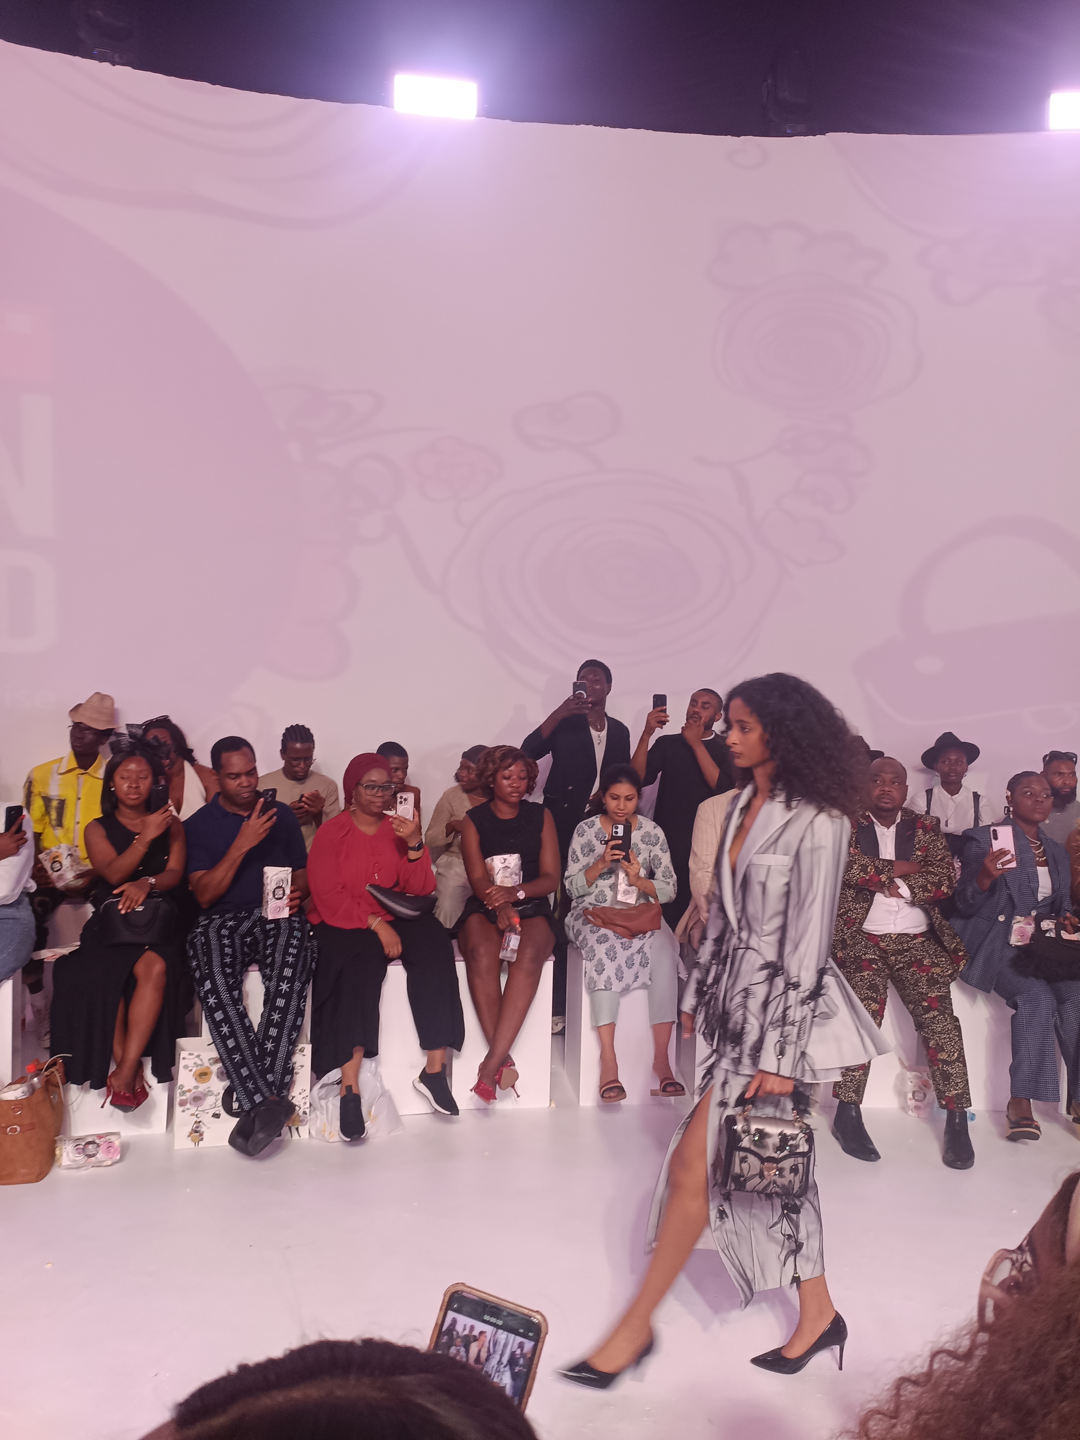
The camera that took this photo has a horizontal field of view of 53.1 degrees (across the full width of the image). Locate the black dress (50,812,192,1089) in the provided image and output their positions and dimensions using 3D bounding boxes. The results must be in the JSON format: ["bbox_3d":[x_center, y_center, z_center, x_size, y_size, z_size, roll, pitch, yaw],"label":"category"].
[{"bbox_3d":[-1.587,0.852,4.097,0.500,0.950,0.620,1,3,-10],"label":"black dress"}]

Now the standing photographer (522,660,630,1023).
[{"bbox_3d":[0.179,0.655,5.300,0.540,1.860,0.480,1,2,-10],"label":"standing photographer"}]

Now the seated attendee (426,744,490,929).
[{"bbox_3d":[-0.328,0.828,5.306,0.510,1.390,0.750,2,3,0],"label":"seated attendee"}]

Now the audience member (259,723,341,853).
[{"bbox_3d":[-1.179,0.769,5.234,0.500,1.470,0.750,1,3,-8],"label":"audience member"}]

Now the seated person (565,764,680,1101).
[{"bbox_3d":[0.341,0.870,4.580,0.490,1.350,0.630,1,2,-3],"label":"seated person"}]

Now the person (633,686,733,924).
[{"bbox_3d":[0.725,0.724,5.300,0.540,1.750,0.450,2,2,12],"label":"person"}]

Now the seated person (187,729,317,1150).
[{"bbox_3d":[-1.129,0.839,4.250,0.530,1.500,0.740,1,2,-8],"label":"seated person"}]

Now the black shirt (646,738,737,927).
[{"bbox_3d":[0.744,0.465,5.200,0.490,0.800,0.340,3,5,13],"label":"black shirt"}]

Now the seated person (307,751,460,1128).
[{"bbox_3d":[-0.639,0.847,4.376,0.600,1.400,0.740,1,3,-9],"label":"seated person"}]

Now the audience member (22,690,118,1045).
[{"bbox_3d":[-2.167,0.679,5.100,0.530,1.610,0.760,1,3,-10],"label":"audience member"}]

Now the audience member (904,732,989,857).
[{"bbox_3d":[1.966,0.840,5.200,0.460,1.530,0.600,2,2,12],"label":"audience member"}]

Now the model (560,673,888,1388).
[{"bbox_3d":[0.479,0.780,2.800,0.800,1.805,0.480,1,2,-10],"label":"model"}]

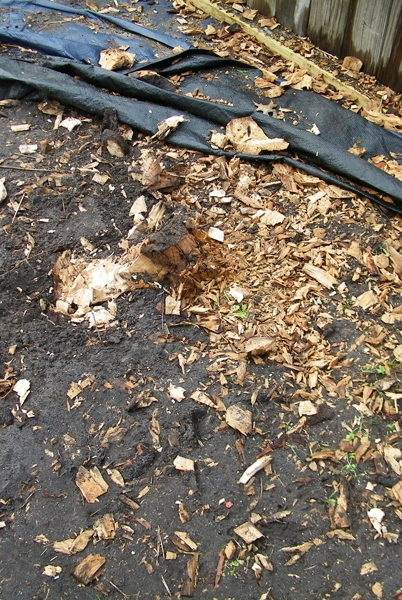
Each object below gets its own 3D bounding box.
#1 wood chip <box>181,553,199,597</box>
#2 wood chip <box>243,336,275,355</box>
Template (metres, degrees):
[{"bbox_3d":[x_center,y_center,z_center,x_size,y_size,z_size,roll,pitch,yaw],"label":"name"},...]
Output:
[{"bbox_3d":[-0.018,0.499,1.177,0.020,0.014,0.075,6,53,7],"label":"wood chip"},{"bbox_3d":[0.133,0.104,1.460,0.064,0.022,0.037,2,52,4],"label":"wood chip"}]

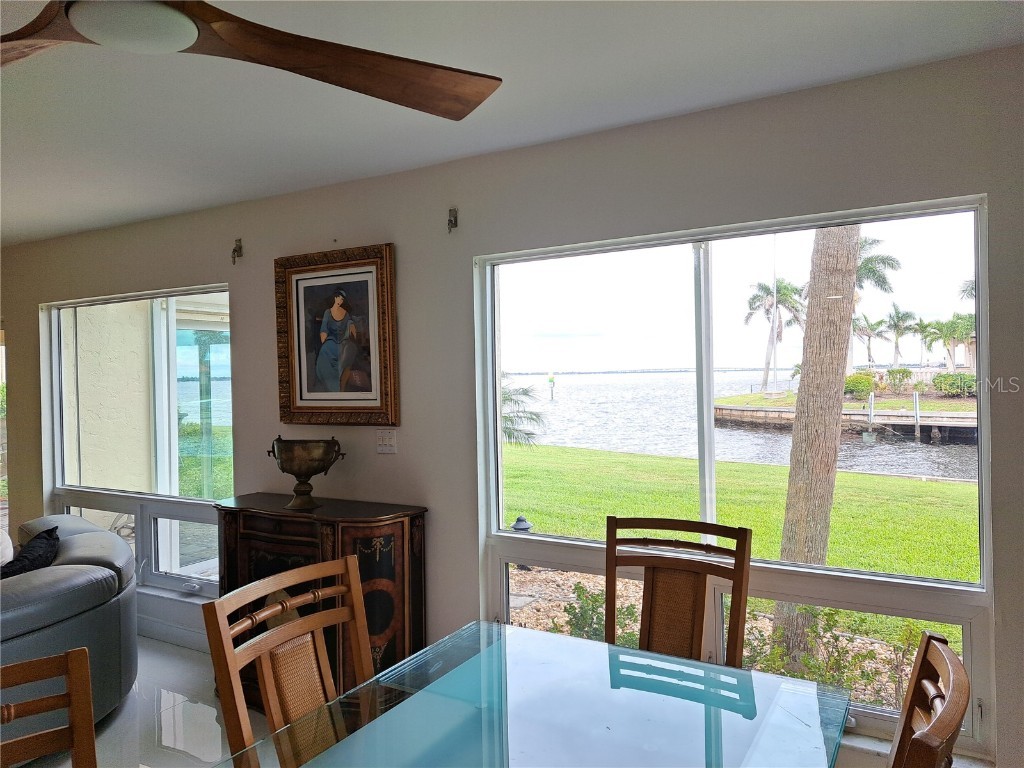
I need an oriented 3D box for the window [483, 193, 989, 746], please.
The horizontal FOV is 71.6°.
[{"bbox_3d":[0.688,0.320,2.675,1.830,1.755,0.100,-1,1,29],"label":"window"}]

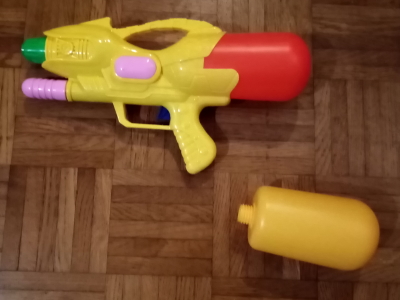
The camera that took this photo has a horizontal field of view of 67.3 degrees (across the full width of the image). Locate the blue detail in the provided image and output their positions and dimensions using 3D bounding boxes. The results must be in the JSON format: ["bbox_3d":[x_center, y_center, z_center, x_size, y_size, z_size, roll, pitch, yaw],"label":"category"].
[{"bbox_3d":[-0.047,-0.048,0.394,0.018,0.012,0.018,2,83,-1],"label":"blue detail"}]

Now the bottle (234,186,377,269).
[{"bbox_3d":[0.139,0.096,0.381,0.176,0.089,0.089,9,83,0],"label":"bottle"}]

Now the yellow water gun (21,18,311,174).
[{"bbox_3d":[-0.046,-0.074,0.393,0.385,0.093,0.209,2,83,-1],"label":"yellow water gun"}]

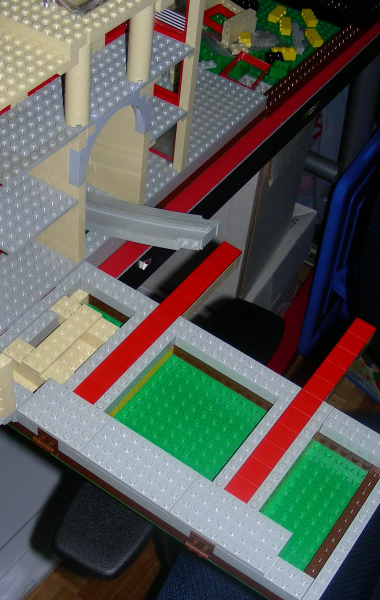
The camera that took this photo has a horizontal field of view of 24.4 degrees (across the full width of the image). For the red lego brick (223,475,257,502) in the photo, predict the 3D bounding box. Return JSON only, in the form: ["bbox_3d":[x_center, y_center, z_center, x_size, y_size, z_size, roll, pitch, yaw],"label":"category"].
[{"bbox_3d":[0.029,0.111,0.507,0.016,0.003,0.016,30,50,19],"label":"red lego brick"}]

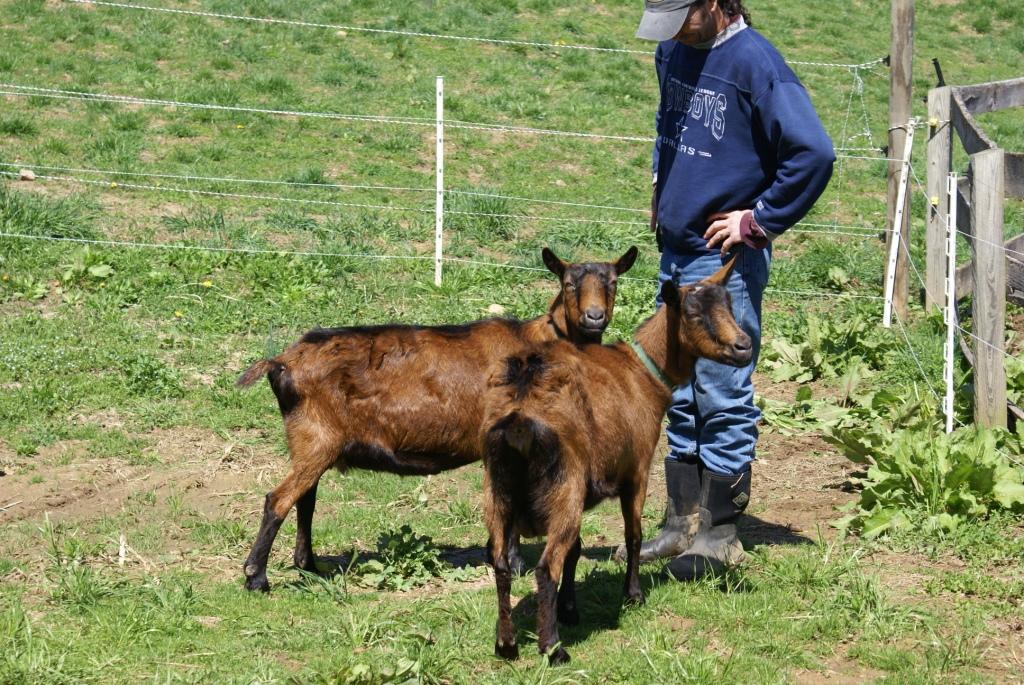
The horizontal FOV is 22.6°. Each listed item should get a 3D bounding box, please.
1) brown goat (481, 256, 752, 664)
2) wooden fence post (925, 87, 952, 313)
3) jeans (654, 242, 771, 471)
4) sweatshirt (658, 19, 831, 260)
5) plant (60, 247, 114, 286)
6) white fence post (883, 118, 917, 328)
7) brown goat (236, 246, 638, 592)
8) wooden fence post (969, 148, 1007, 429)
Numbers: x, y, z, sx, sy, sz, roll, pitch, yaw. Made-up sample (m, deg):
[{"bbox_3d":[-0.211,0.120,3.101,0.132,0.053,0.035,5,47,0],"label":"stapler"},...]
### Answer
[{"bbox_3d":[0.281,0.275,6.824,0.440,0.950,0.960,3,8,25],"label":"brown goat"},{"bbox_3d":[2.348,-0.776,14.111,0.128,1.261,0.128,1,7,7],"label":"wooden fence post"},{"bbox_3d":[0.589,0.029,7.530,0.270,0.700,0.350,-6,10,-43],"label":"jeans"},{"bbox_3d":[0.660,-0.587,7.404,0.360,0.670,0.560,-6,10,-43],"label":"sweatshirt"},{"bbox_3d":[-2.345,-0.425,14.154,0.310,0.180,0.280,0,7,0],"label":"plant"},{"bbox_3d":[2.062,-0.631,13.650,0.040,1.112,0.040,7,-1,-1],"label":"white fence post"},{"bbox_3d":[-0.210,0.197,7.460,1.170,0.950,0.380,-2,7,-16],"label":"brown goat"},{"bbox_3d":[1.833,-0.186,9.901,0.128,1.117,0.128,1,7,7],"label":"wooden fence post"}]

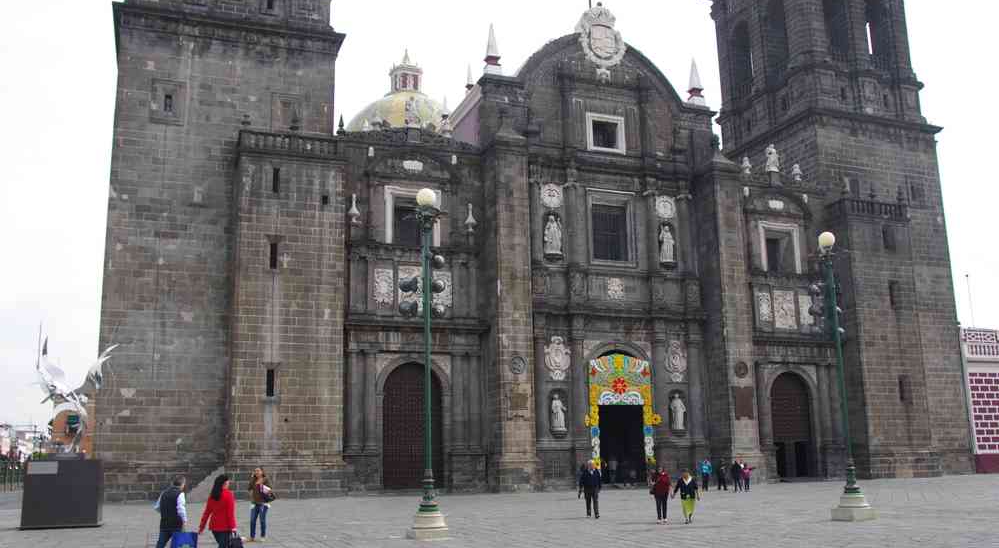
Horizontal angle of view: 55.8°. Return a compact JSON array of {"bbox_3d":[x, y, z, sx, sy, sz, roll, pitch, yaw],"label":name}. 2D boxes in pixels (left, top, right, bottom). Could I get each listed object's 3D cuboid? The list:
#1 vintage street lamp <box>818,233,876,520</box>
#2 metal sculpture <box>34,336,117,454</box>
[{"bbox_3d":[10.037,2.849,27.794,1.100,8.500,1.000,3,-12,-20],"label":"vintage street lamp"},{"bbox_3d":[-13.353,3.876,29.770,2.158,3.463,1.800,4,-12,-23],"label":"metal sculpture"}]

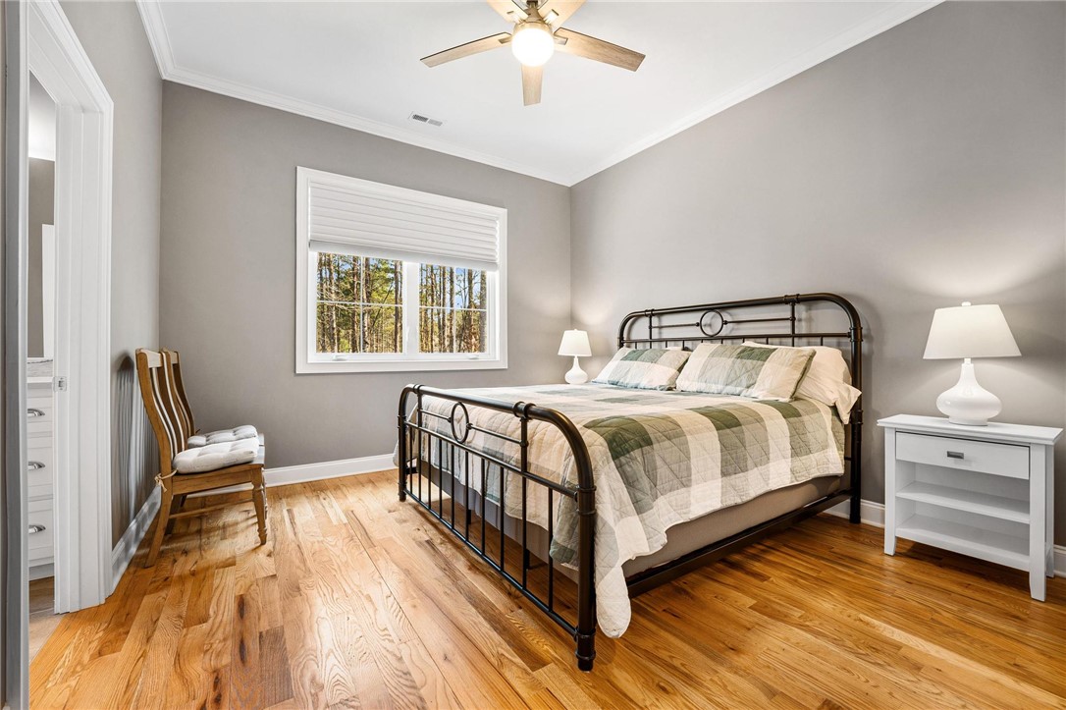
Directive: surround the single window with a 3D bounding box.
[{"bbox_3d":[-1.096,-0.682,3.860,1.917,1.668,0.100,0,0,-32],"label":"single window"}]

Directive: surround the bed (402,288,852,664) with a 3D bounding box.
[{"bbox_3d":[0.543,0.320,2.743,2.224,1.424,1.974,0,0,-34],"label":"bed"}]

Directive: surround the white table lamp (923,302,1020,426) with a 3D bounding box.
[{"bbox_3d":[2.178,0.043,2.066,0.342,0.610,0.342,0,0,-35],"label":"white table lamp"}]

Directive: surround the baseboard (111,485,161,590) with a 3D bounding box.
[{"bbox_3d":[-2.220,0.963,2.354,0.022,0.140,1.314,0,0,-34],"label":"baseboard"}]

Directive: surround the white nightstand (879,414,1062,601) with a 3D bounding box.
[{"bbox_3d":[2.141,0.690,2.054,0.404,0.685,0.580,0,0,-35],"label":"white nightstand"}]

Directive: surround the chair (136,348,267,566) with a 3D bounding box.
[{"bbox_3d":[-1.821,0.504,2.327,0.523,1.056,0.492,0,0,-32],"label":"chair"}]

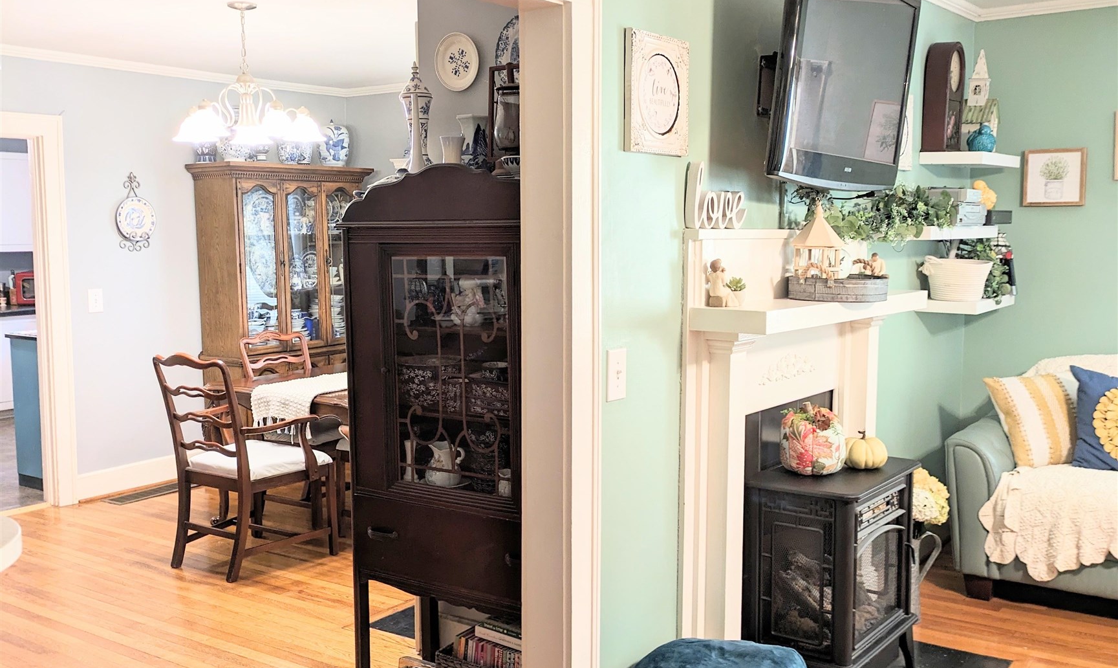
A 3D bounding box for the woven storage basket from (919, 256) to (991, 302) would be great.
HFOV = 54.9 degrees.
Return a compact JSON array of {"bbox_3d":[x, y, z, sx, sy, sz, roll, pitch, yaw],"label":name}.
[{"bbox_3d":[1.642,-0.244,4.445,0.272,0.191,0.282,4,7,37],"label":"woven storage basket"}]

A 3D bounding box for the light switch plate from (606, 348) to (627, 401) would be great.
[{"bbox_3d":[0.149,0.103,2.738,0.012,0.131,0.089,4,7,37],"label":"light switch plate"}]

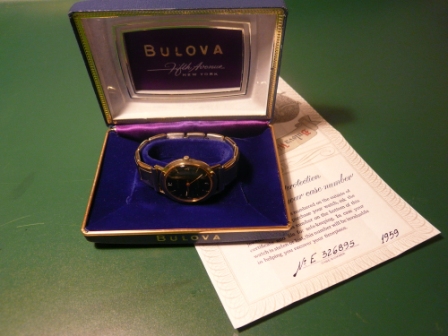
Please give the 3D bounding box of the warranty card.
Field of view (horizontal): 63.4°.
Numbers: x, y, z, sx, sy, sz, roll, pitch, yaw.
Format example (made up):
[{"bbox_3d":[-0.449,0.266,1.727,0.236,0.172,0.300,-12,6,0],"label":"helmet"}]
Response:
[{"bbox_3d":[0.030,-0.006,0.286,0.147,0.005,0.217,-18,50,-16],"label":"warranty card"}]

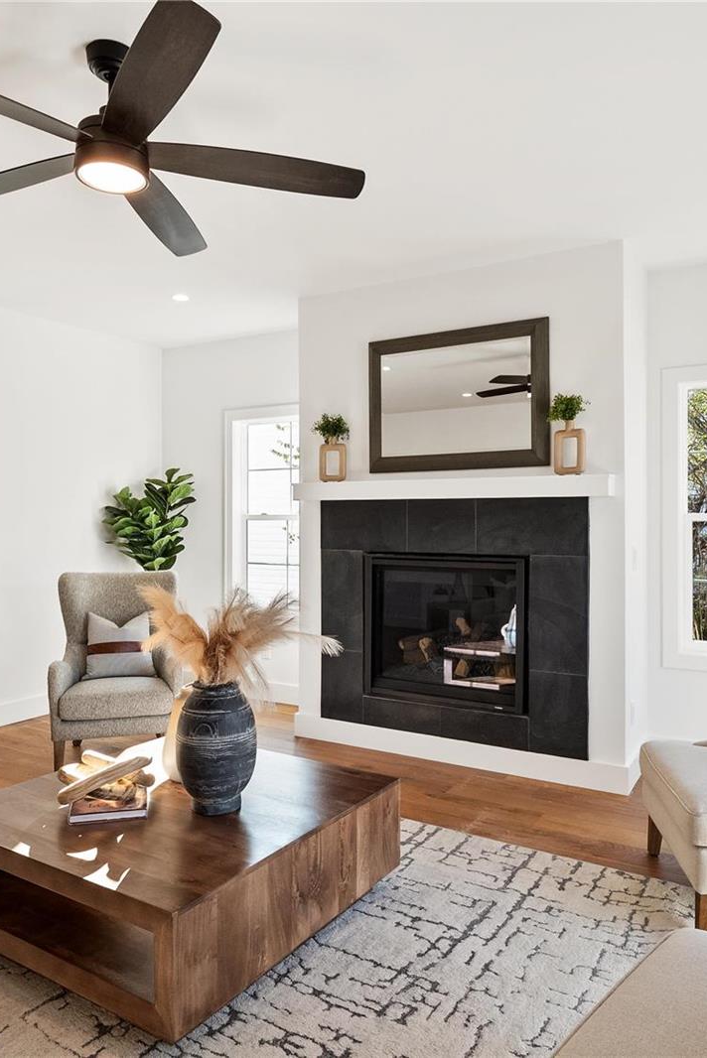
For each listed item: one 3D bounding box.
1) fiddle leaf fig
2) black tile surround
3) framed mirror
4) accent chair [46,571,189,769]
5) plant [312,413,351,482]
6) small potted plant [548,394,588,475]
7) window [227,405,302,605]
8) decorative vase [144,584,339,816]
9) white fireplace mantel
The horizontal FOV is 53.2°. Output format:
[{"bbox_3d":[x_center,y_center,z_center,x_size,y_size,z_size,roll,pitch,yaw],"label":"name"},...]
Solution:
[{"bbox_3d":[-1.490,0.424,5.188,0.660,1.740,0.600,0,1,0],"label":"fiddle leaf fig"},{"bbox_3d":[0.491,0.505,3.965,1.606,1.350,0.060,1,1,29],"label":"black tile surround"},{"bbox_3d":[0.559,-0.708,3.900,1.056,0.768,0.040,1,1,29],"label":"framed mirror"},{"bbox_3d":[-1.335,0.791,4.164,0.720,1.040,0.800,0,1,-11],"label":"accent chair"},{"bbox_3d":[-0.125,-0.472,4.199,0.210,0.410,0.170,1,1,29],"label":"plant"},{"bbox_3d":[1.072,-0.461,3.522,0.200,0.410,0.160,1,1,29],"label":"small potted plant"},{"bbox_3d":[-0.563,-0.077,5.259,1.020,1.670,0.100,1,1,29],"label":"window"},{"bbox_3d":[-0.400,0.590,2.460,0.660,0.770,0.420,0,1,0],"label":"decorative vase"},{"bbox_3d":[0.475,-0.211,3.870,1.800,0.105,0.190,1,1,29],"label":"white fireplace mantel"}]

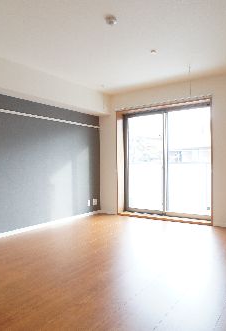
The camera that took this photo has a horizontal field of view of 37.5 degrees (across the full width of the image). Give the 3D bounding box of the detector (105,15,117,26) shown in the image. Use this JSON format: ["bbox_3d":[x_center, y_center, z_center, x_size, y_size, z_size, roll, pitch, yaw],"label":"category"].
[{"bbox_3d":[-0.014,-1.378,3.160,0.110,0.055,0.110,-1,0,0],"label":"detector"}]

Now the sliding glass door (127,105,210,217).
[{"bbox_3d":[0.965,-0.050,6.160,1.750,1.940,0.120,-1,0,37],"label":"sliding glass door"}]

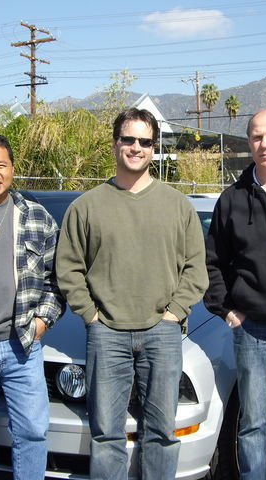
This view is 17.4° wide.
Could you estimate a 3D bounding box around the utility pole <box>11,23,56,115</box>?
[{"bbox_3d":[-5.580,-6.650,49.000,2.950,11.100,2.900,1,1,26],"label":"utility pole"}]

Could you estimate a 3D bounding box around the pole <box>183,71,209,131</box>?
[{"bbox_3d":[5.470,-8.080,72.000,2.900,11.800,0.500,1,1,26],"label":"pole"}]

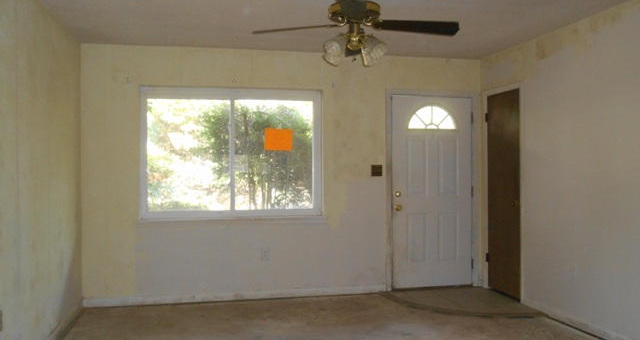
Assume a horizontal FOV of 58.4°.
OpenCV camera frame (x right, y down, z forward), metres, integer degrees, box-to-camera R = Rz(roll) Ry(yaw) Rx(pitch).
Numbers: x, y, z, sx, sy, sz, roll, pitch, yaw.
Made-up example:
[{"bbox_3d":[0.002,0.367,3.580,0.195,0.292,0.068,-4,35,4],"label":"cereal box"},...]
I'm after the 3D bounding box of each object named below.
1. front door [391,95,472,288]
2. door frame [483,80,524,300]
[{"bbox_3d":[1.197,0.236,6.103,0.905,2.020,0.045,0,1,-12],"label":"front door"},{"bbox_3d":[1.881,0.222,5.755,0.120,2.080,0.745,0,1,-12],"label":"door frame"}]

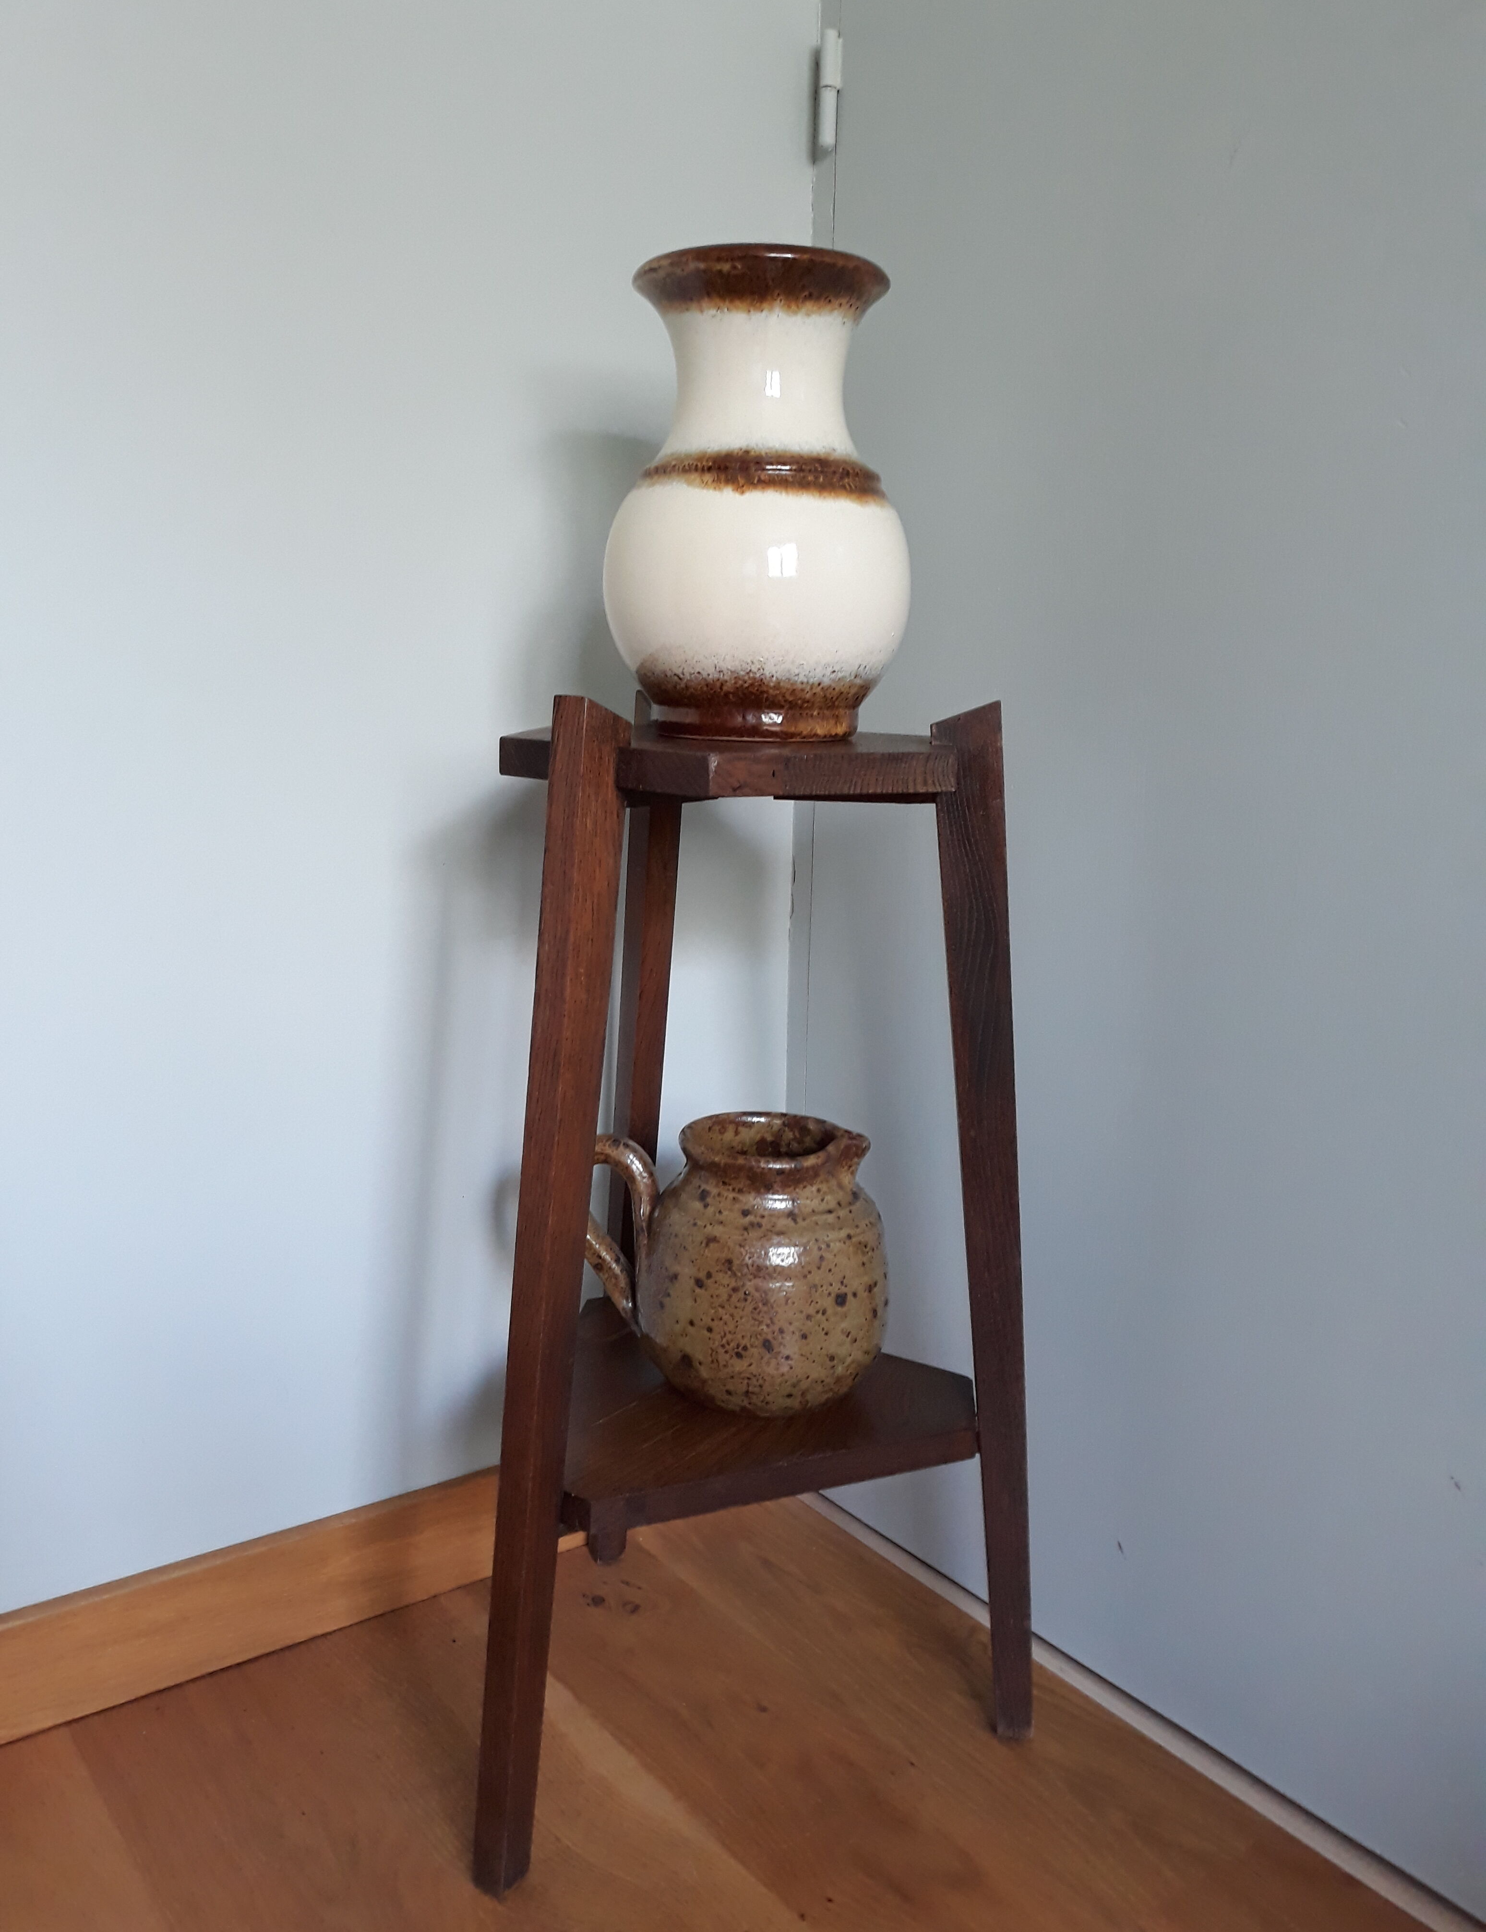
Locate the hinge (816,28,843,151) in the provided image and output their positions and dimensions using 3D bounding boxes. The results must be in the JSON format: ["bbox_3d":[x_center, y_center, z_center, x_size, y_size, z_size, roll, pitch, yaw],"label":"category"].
[{"bbox_3d":[0.065,-0.652,1.149,0.016,0.080,0.020,-6,13,-37],"label":"hinge"}]

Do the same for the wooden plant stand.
[{"bbox_3d":[-0.028,0.160,1.024,0.379,0.667,0.341,-3,11,-24],"label":"wooden plant stand"}]

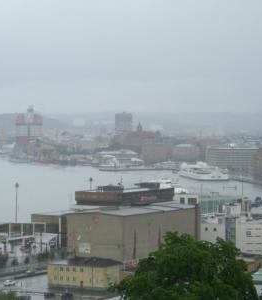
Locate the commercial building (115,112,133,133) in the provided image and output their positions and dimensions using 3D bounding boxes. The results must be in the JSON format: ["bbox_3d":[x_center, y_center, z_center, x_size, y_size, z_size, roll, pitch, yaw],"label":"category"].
[{"bbox_3d":[-15.486,-46.448,2999.729,40.000,74.000,40.000,0,1,0],"label":"commercial building"}]

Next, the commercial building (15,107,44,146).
[{"bbox_3d":[-170.900,-30.346,2217.892,44.000,81.000,30.000,0,1,0],"label":"commercial building"}]

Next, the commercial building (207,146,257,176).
[{"bbox_3d":[113.000,10.647,1462.638,53.000,30.000,26.000,0,1,-8],"label":"commercial building"}]

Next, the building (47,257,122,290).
[{"bbox_3d":[-16.633,43.923,474.714,24.300,9.800,10.900,1,2,29],"label":"building"}]

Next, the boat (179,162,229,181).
[{"bbox_3d":[77.277,21.177,1385.862,61.000,18.500,12.500,1,2,44],"label":"boat"}]

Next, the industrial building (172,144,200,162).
[{"bbox_3d":[72.195,6.096,1745.609,35.000,26.000,26.000,0,1,0],"label":"industrial building"}]

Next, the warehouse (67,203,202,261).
[{"bbox_3d":[2.034,35.879,582.380,29.000,20.300,61.000,1,2,34],"label":"warehouse"}]

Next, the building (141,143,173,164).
[{"bbox_3d":[33.586,5.577,1735.594,38.000,27.500,26.000,0,1,0],"label":"building"}]

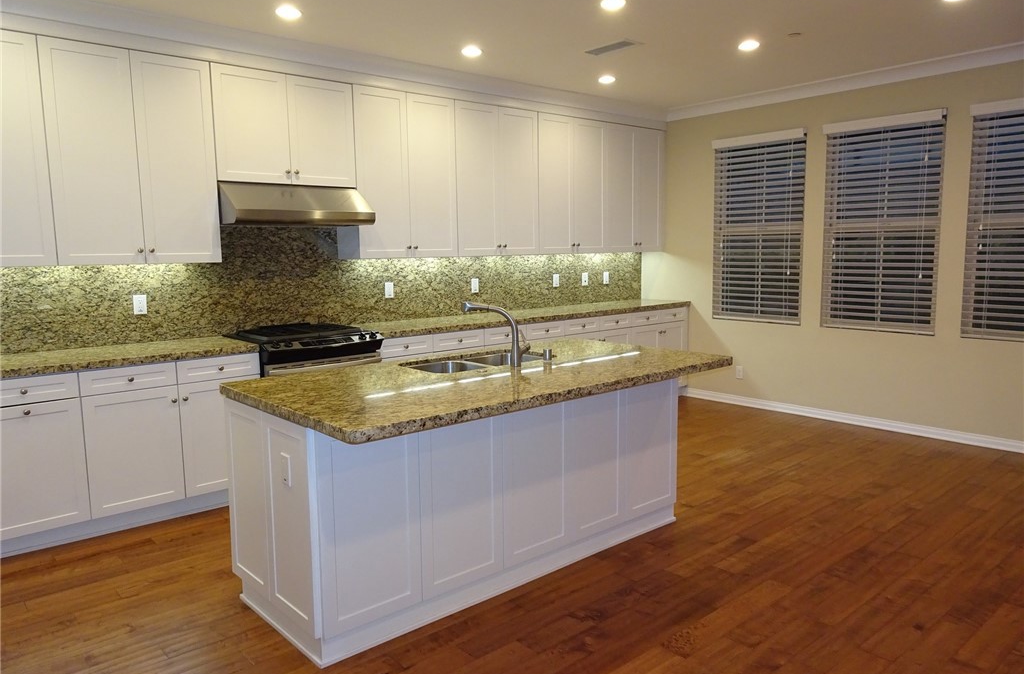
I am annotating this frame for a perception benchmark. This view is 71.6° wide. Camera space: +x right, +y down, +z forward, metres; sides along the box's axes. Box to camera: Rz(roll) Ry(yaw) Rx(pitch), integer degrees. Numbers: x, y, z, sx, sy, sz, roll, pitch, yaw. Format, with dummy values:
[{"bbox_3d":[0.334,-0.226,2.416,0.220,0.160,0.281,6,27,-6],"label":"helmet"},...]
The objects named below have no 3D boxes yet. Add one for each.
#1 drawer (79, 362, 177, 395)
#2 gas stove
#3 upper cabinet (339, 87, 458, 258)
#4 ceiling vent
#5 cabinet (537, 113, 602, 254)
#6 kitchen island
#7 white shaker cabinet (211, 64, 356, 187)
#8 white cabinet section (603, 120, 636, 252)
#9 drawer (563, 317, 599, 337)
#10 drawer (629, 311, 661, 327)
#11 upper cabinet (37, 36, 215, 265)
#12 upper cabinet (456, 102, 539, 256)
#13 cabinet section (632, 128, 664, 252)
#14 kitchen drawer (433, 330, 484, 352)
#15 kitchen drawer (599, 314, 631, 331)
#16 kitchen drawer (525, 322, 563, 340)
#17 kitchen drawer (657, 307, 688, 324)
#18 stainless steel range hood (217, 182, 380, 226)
[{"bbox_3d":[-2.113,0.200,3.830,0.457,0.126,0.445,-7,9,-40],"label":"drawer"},{"bbox_3d":[-1.322,0.441,4.603,0.780,0.952,0.725,-7,9,-40],"label":"gas stove"},{"bbox_3d":[-0.826,-1.144,5.113,0.830,1.142,0.320,-7,9,-40],"label":"upper cabinet"},{"bbox_3d":[0.648,-1.859,4.598,0.193,0.025,0.390,-7,9,-40],"label":"ceiling vent"},{"bbox_3d":[0.427,-1.295,6.190,0.819,1.142,0.320,-7,9,-40],"label":"cabinet"},{"bbox_3d":[-0.057,0.596,3.193,2.031,0.914,1.080,-7,9,-40],"label":"kitchen island"},{"bbox_3d":[-1.489,-1.292,4.516,0.900,0.667,0.347,-7,9,-40],"label":"white shaker cabinet"},{"bbox_3d":[0.906,-1.353,6.585,0.411,1.143,0.313,-7,9,-40],"label":"white cabinet section"},{"bbox_3d":[0.440,-0.111,6.038,0.419,0.127,0.453,-7,9,-40],"label":"drawer"},{"bbox_3d":[1.070,-0.184,6.566,0.407,0.126,0.445,-7,9,-40],"label":"drawer"},{"bbox_3d":[-2.140,-0.986,3.984,0.834,1.142,0.320,-7,9,-40],"label":"upper cabinet"},{"bbox_3d":[-0.197,-1.220,5.654,0.834,1.142,0.320,-7,9,-40],"label":"upper cabinet"},{"bbox_3d":[1.216,-1.391,6.849,0.406,1.143,0.313,-7,9,-40],"label":"cabinet section"},{"bbox_3d":[-0.518,0.003,5.216,0.453,0.127,0.453,-7,9,-40],"label":"kitchen drawer"},{"bbox_3d":[0.759,-0.149,6.311,0.414,0.127,0.453,-7,9,-40],"label":"kitchen drawer"},{"bbox_3d":[0.123,-0.073,5.766,0.411,0.127,0.453,-7,9,-40],"label":"kitchen drawer"},{"bbox_3d":[1.370,-0.220,6.824,0.388,0.126,0.445,-7,9,-40],"label":"kitchen drawer"},{"bbox_3d":[-1.402,-0.826,4.478,0.891,0.248,0.594,-7,9,-40],"label":"stainless steel range hood"}]

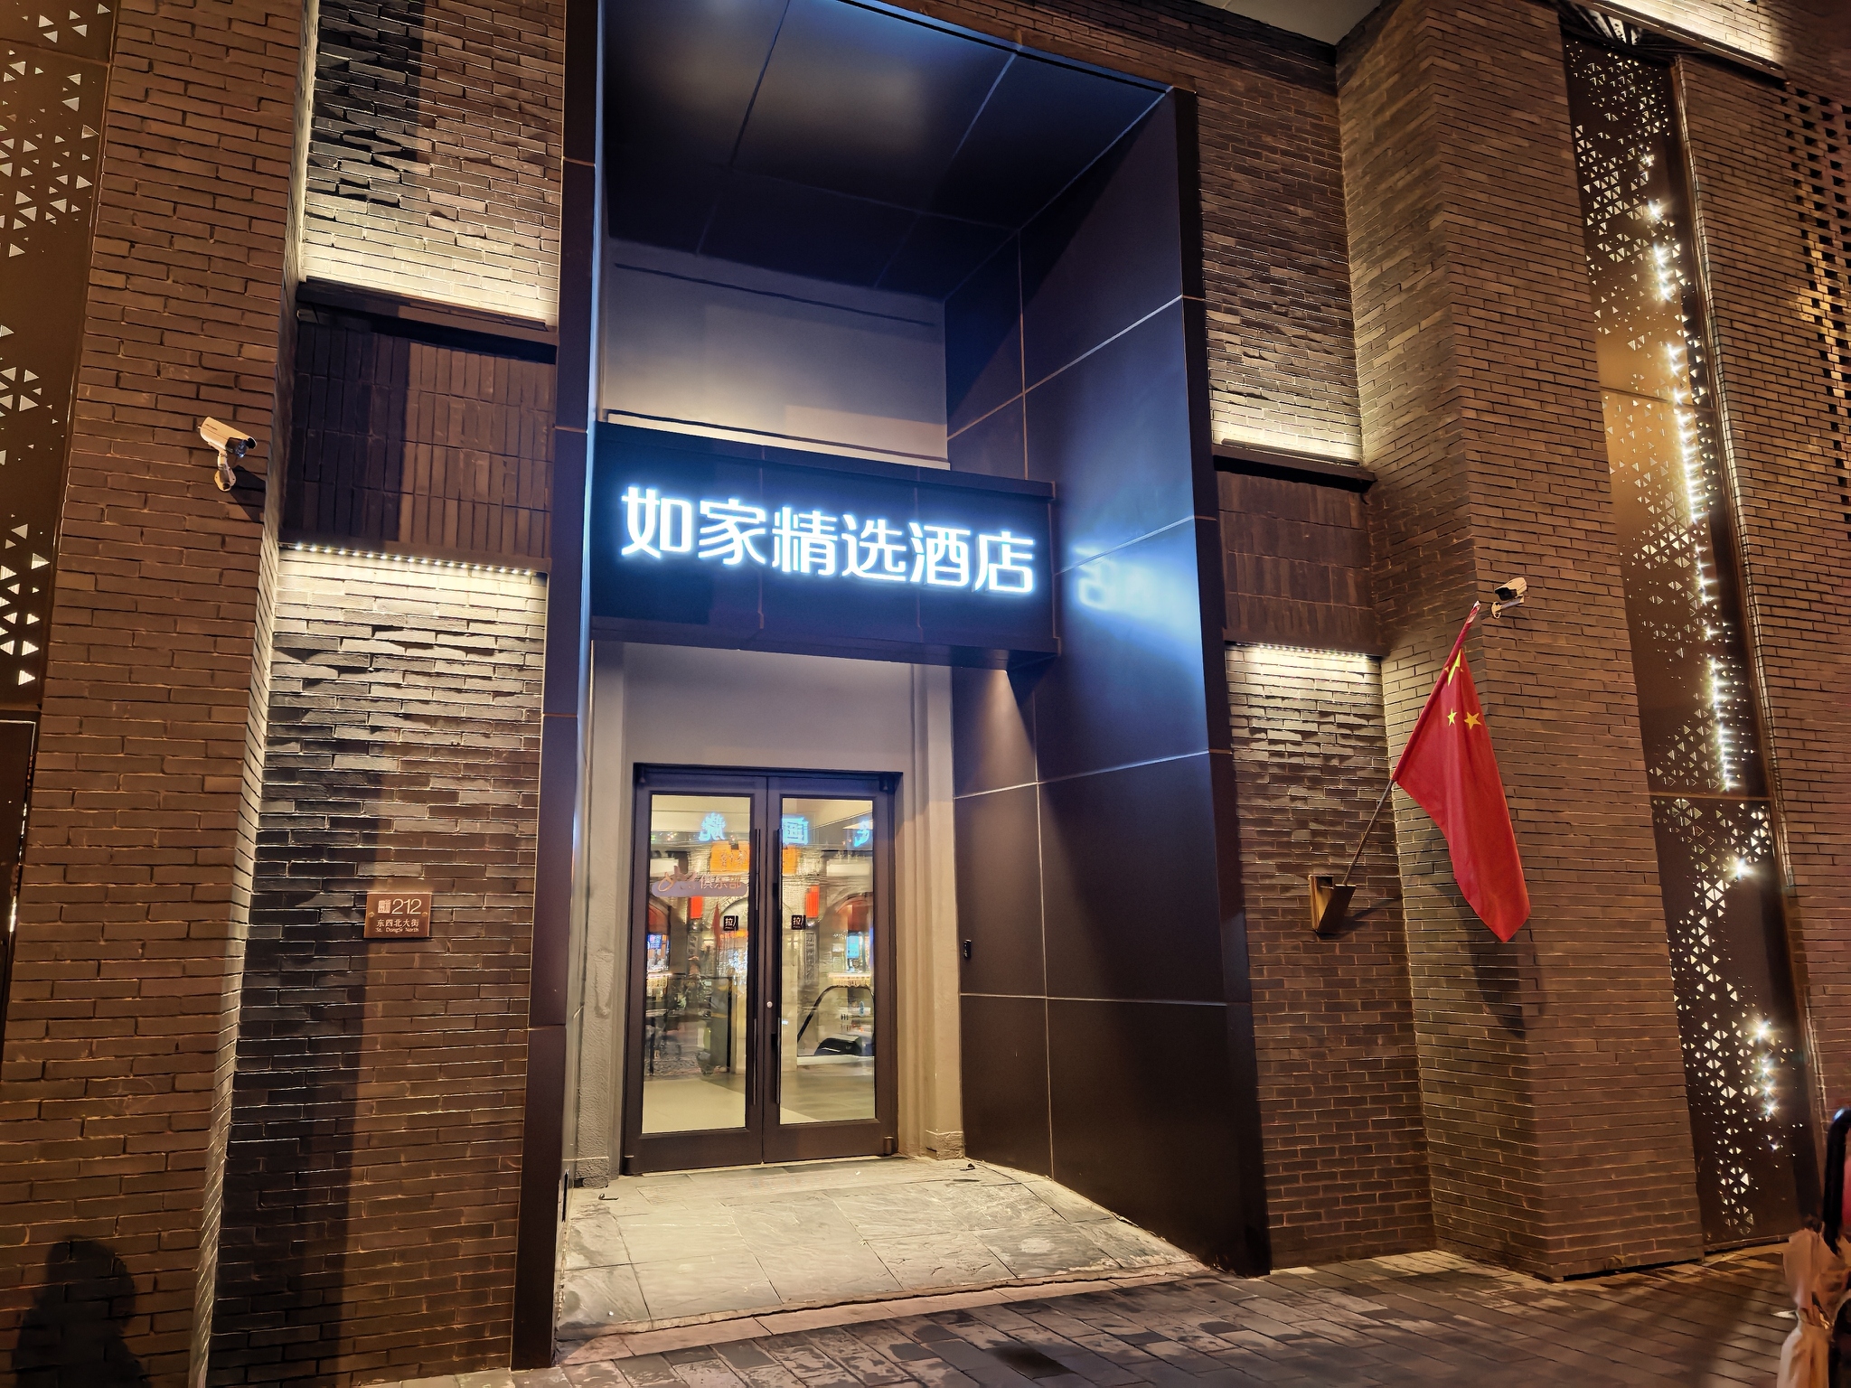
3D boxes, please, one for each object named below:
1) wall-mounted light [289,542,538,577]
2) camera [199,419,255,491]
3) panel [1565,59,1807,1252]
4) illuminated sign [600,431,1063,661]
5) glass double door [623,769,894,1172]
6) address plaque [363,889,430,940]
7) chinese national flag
[{"bbox_3d":[-2.175,-0.571,5.498,0.972,0.030,0.030,4,-12,-23],"label":"wall-mounted light"},{"bbox_3d":[-2.446,-0.859,4.515,0.280,0.250,0.170,8,-8,20],"label":"camera"},{"bbox_3d":[4.573,-0.658,7.800,1.080,7.425,0.050,4,-12,-23],"label":"panel"},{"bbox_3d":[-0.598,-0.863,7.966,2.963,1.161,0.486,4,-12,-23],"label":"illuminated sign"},{"bbox_3d":[-1.052,1.800,8.506,1.829,2.538,0.100,4,-12,-23],"label":"glass double door"},{"bbox_3d":[-2.154,0.904,5.247,0.244,0.189,0.020,4,-12,-23],"label":"address plaque"},{"bbox_3d":[2.619,0.446,6.410,0.270,1.579,0.783,4,-12,-23],"label":"chinese national flag"}]

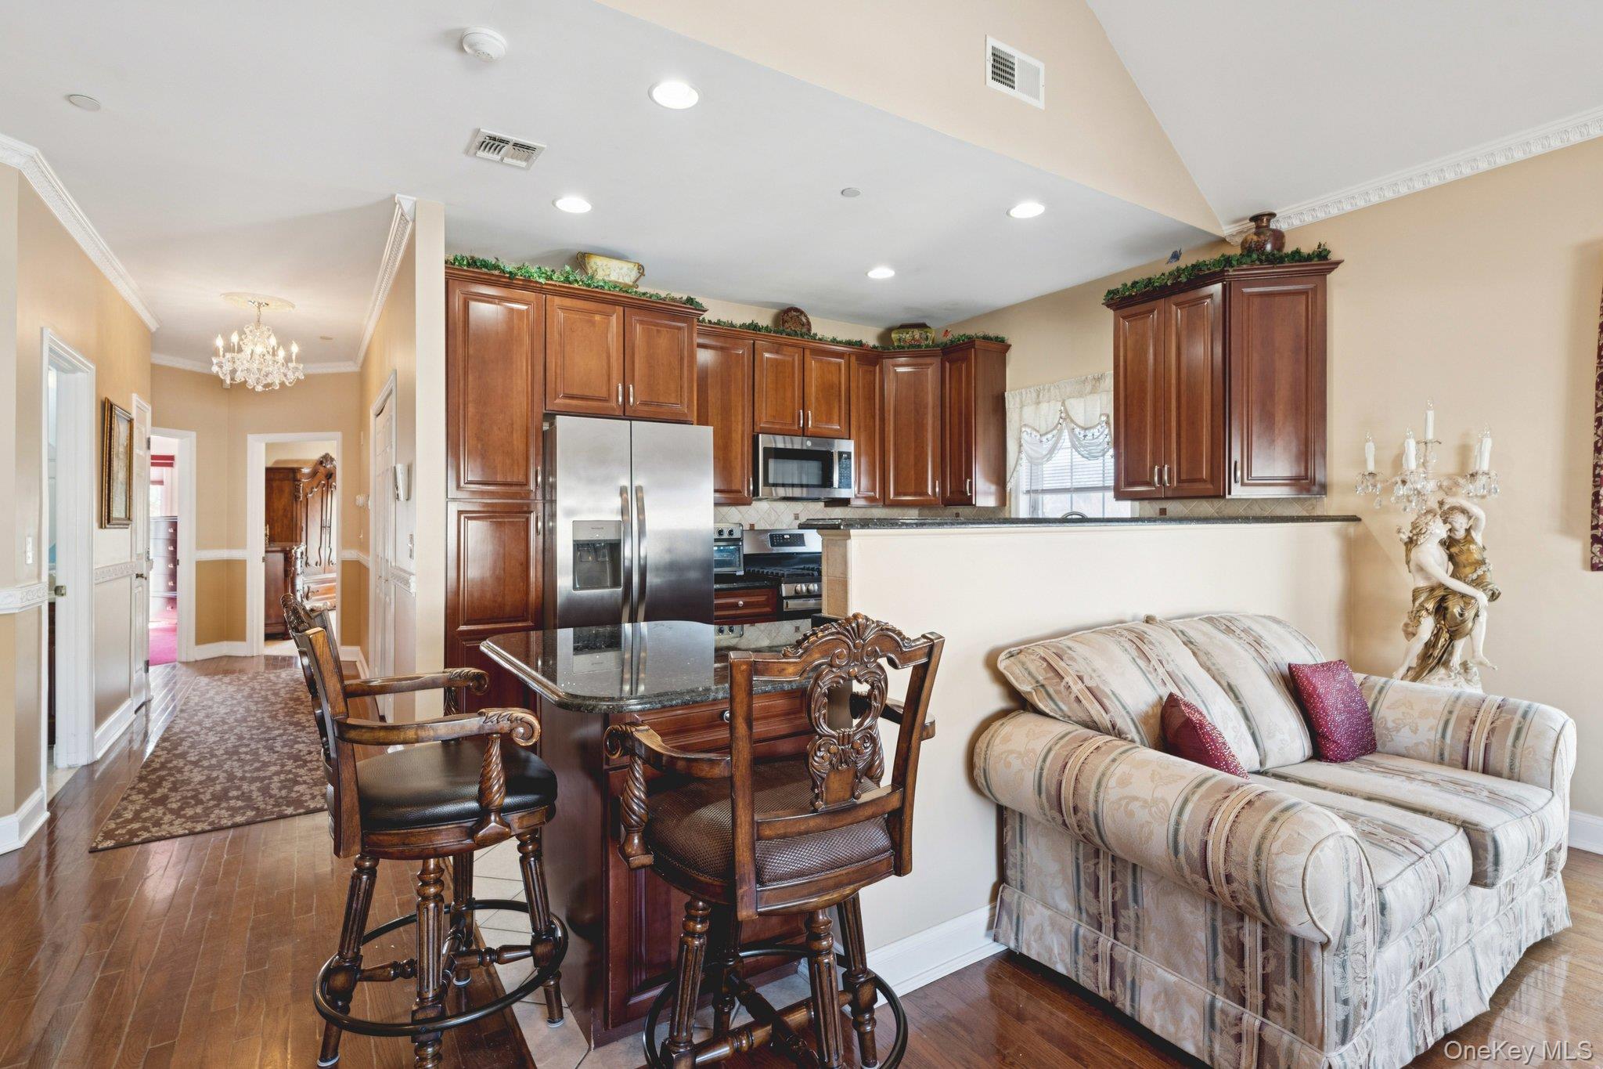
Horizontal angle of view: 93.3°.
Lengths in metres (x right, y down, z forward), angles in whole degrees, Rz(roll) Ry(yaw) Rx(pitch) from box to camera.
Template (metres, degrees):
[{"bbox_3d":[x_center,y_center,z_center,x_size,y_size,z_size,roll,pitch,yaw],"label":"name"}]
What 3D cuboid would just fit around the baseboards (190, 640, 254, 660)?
[{"bbox_3d":[-5.510,1.095,7.240,0.520,0.150,0.100,0,0,-10],"label":"baseboards"}]

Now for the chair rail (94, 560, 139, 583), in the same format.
[{"bbox_3d":[-4.106,0.231,4.548,0.025,0.085,1.060,-1,1,-33],"label":"chair rail"}]

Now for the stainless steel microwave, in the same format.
[{"bbox_3d":[-0.049,-0.450,5.285,0.765,0.415,0.390,0,0,-32],"label":"stainless steel microwave"}]

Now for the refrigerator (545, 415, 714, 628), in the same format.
[{"bbox_3d":[-1.070,0.285,4.484,0.910,1.800,0.750,0,0,-32],"label":"refrigerator"}]

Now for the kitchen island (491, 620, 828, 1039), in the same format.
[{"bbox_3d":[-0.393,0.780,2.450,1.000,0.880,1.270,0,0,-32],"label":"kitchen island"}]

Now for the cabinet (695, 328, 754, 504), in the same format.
[{"bbox_3d":[-0.603,-0.750,4.890,0.480,1.100,0.343,-1,1,-33],"label":"cabinet"}]

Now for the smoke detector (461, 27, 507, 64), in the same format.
[{"bbox_3d":[-1.009,-1.556,2.405,0.143,0.050,0.143,0,0,-32],"label":"smoke detector"}]

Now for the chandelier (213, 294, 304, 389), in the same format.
[{"bbox_3d":[-3.554,-1.249,4.950,0.520,0.600,0.520,-1,1,-36],"label":"chandelier"}]

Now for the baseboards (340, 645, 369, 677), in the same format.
[{"bbox_3d":[-3.916,1.095,6.646,0.130,0.150,1.120,0,0,-32],"label":"baseboards"}]

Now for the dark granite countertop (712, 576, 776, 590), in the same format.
[{"bbox_3d":[-0.510,0.305,4.857,0.460,0.040,0.640,0,0,-32],"label":"dark granite countertop"}]

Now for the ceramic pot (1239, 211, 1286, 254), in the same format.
[{"bbox_3d":[2.273,-1.458,3.733,0.200,0.260,0.200,1,1,31],"label":"ceramic pot"}]

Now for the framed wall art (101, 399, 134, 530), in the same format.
[{"bbox_3d":[-3.865,-0.390,4.275,0.060,0.690,0.600,0,0,-32],"label":"framed wall art"}]

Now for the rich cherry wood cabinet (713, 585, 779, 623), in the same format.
[{"bbox_3d":[-0.521,0.764,4.803,0.490,0.875,0.618,-1,1,-33],"label":"rich cherry wood cabinet"}]

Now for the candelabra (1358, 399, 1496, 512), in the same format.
[{"bbox_3d":[2.510,-0.302,3.044,0.460,0.430,0.460,1,1,40],"label":"candelabra"}]

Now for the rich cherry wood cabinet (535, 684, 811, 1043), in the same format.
[{"bbox_3d":[-0.349,0.820,2.150,0.617,0.850,0.578,-1,1,-33],"label":"rich cherry wood cabinet"}]

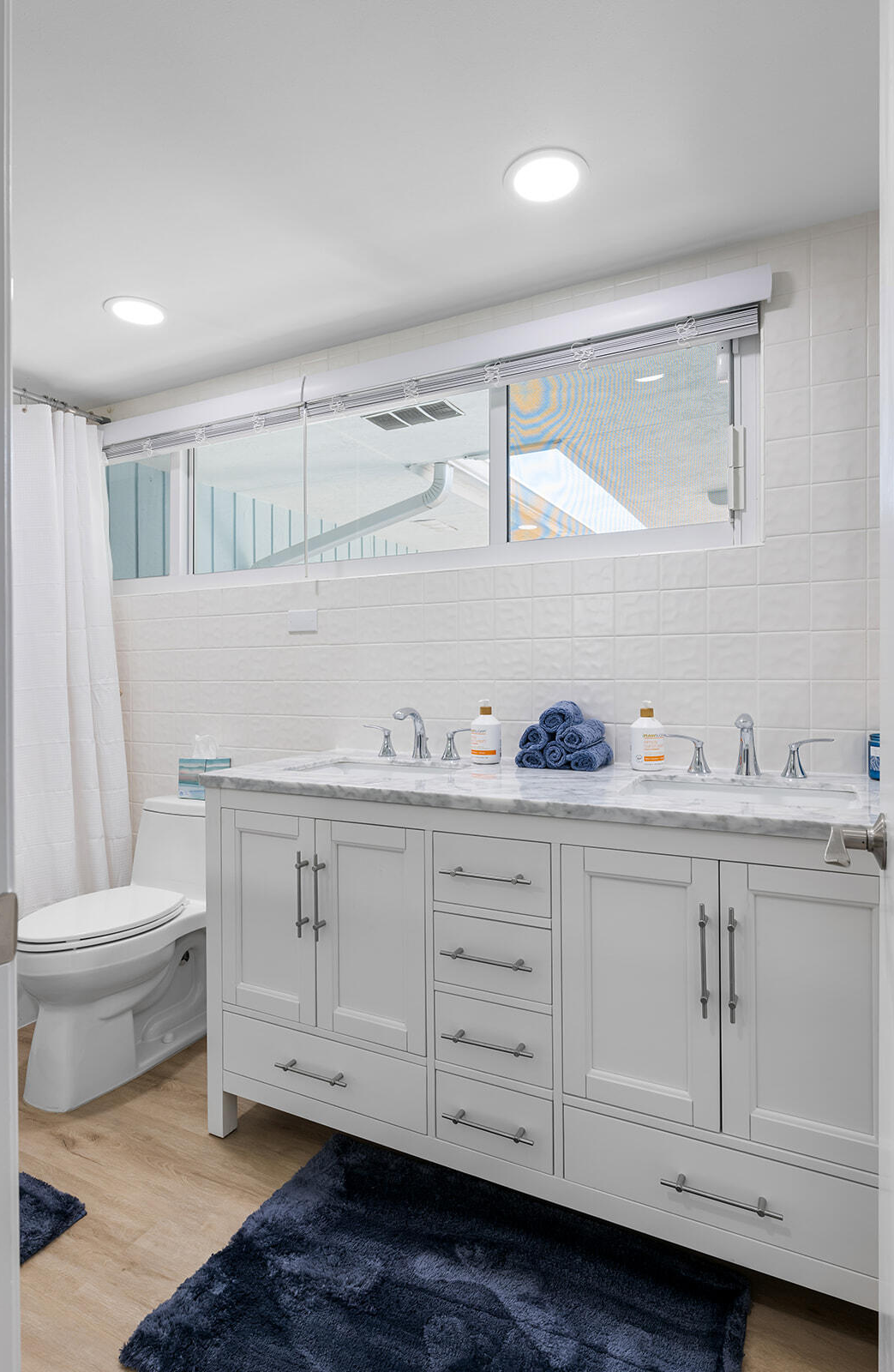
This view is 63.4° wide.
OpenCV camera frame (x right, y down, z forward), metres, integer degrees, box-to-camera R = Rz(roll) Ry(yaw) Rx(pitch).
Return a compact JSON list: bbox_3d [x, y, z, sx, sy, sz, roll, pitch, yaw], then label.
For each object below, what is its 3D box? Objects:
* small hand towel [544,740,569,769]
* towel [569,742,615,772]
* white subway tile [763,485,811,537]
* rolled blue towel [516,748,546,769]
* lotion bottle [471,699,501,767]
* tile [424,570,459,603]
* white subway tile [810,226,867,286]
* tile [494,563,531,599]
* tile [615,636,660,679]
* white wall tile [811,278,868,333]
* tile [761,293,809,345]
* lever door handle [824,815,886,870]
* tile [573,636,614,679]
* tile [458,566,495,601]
[{"bbox_3d":[0.296,0.164,1.810,0.063,0.065,0.142,0,0,27],"label":"small hand towel"},{"bbox_3d":[0.363,0.177,1.802,0.066,0.057,0.150,0,0,27],"label":"towel"},{"bbox_3d":[0.792,-0.405,1.684,0.094,0.108,0.010,0,0,27],"label":"white subway tile"},{"bbox_3d":[0.241,0.180,1.873,0.080,0.050,0.140,0,1,27],"label":"rolled blue towel"},{"bbox_3d":[0.104,0.119,1.892,0.077,0.168,0.077,0,0,0],"label":"lotion bottle"},{"bbox_3d":[-0.014,-0.282,2.073,0.108,0.087,0.010,0,0,27],"label":"tile"},{"bbox_3d":[0.880,-0.959,1.627,0.108,0.108,0.009,0,0,27],"label":"white subway tile"},{"bbox_3d":[0.186,-0.283,1.991,0.108,0.085,0.010,0,0,27],"label":"tile"},{"bbox_3d":[0.487,-0.070,1.848,0.110,0.110,0.010,0,0,27],"label":"tile"},{"bbox_3d":[0.878,-0.846,1.623,0.108,0.108,0.010,0,0,27],"label":"white wall tile"},{"bbox_3d":[0.785,-0.846,1.670,0.095,0.108,0.010,0,0,27],"label":"tile"},{"bbox_3d":[0.485,0.190,0.861,0.066,0.069,0.135,0,0,24],"label":"lever door handle"},{"bbox_3d":[0.382,-0.069,1.877,0.108,0.108,0.009,0,0,27],"label":"tile"},{"bbox_3d":[0.085,-0.282,2.023,0.108,0.087,0.010,0,0,27],"label":"tile"}]

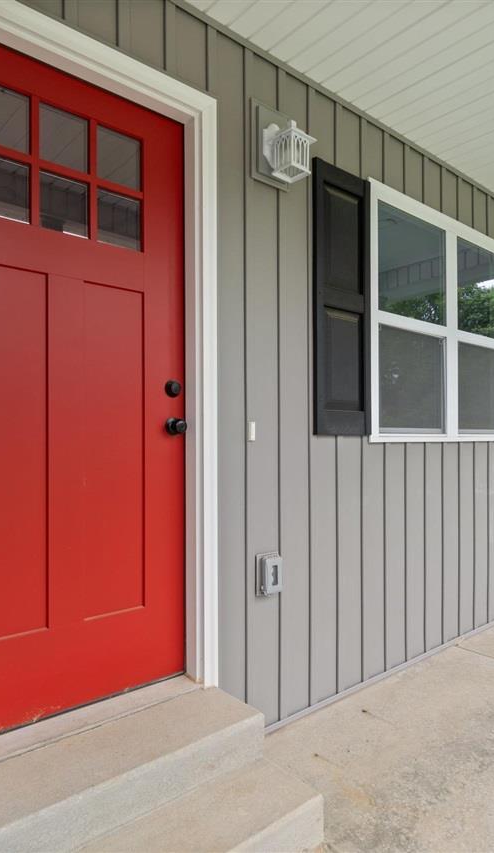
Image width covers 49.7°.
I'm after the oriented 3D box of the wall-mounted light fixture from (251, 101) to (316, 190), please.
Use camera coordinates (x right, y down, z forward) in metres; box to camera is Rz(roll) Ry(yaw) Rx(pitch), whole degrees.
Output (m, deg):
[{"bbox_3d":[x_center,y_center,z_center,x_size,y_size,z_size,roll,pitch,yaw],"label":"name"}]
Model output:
[{"bbox_3d":[0.146,-1.092,2.022,0.205,0.305,0.200,0,0,-40],"label":"wall-mounted light fixture"}]

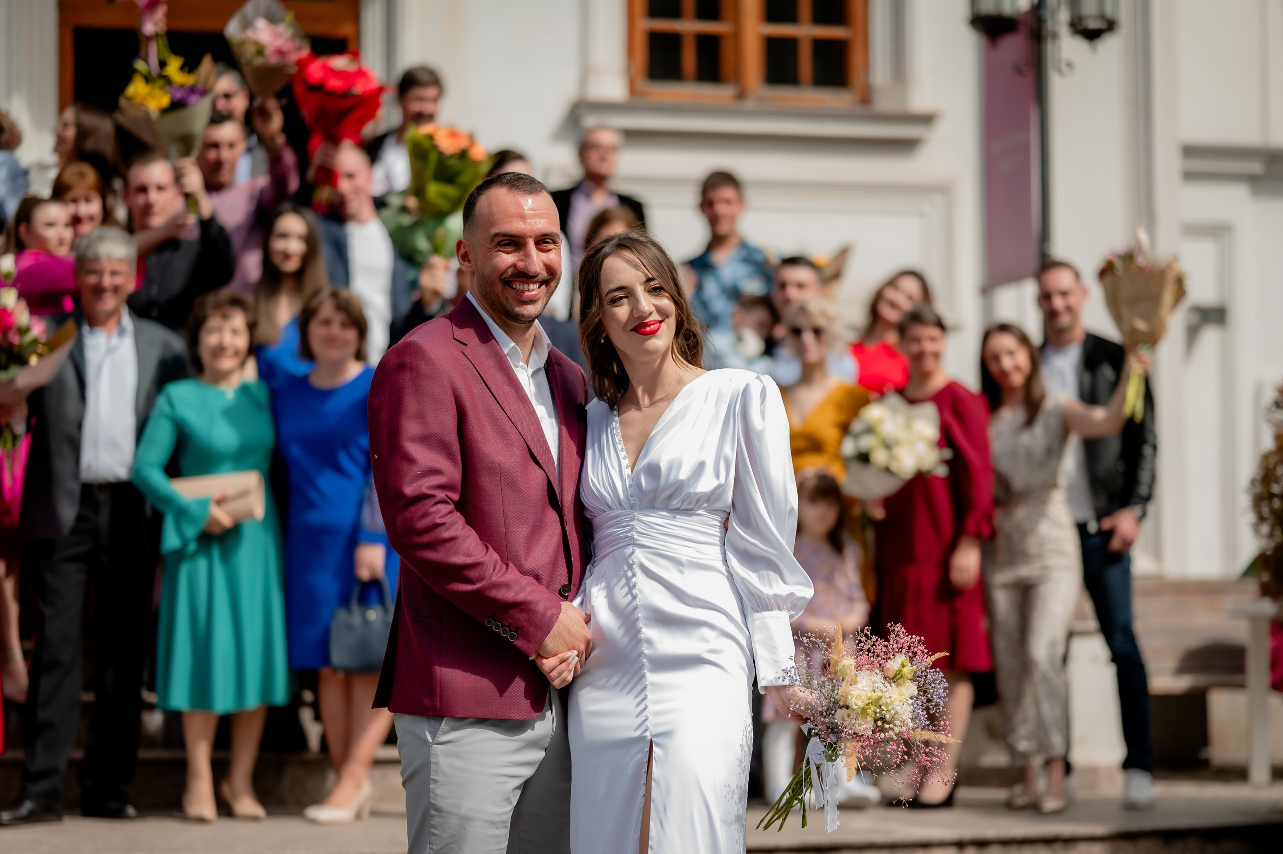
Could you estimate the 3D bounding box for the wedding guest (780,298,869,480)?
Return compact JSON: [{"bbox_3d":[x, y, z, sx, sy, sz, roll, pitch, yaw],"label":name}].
[{"bbox_3d":[0.633,0.391,10.496,0.460,1.682,0.360,0,-4,0],"label":"wedding guest"}]

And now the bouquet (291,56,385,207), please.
[{"bbox_3d":[-1.052,-1.034,10.500,0.320,0.530,0.290,6,0,0],"label":"bouquet"}]

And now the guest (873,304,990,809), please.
[{"bbox_3d":[0.949,0.410,9.870,0.440,1.632,0.380,-1,-2,18],"label":"guest"}]

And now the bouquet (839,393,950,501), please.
[{"bbox_3d":[0.816,0.067,9.800,0.340,0.330,0.310,7,21,0],"label":"bouquet"}]

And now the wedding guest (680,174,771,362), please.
[{"bbox_3d":[0.322,-0.078,11.228,0.460,1.756,0.340,0,-4,-3],"label":"wedding guest"}]

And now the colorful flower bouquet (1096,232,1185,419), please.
[{"bbox_3d":[1.603,-0.326,9.700,0.275,0.620,0.250,1,-3,0],"label":"colorful flower bouquet"}]

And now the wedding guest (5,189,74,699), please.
[{"bbox_3d":[-2.001,0.065,9.950,0.520,1.661,0.380,0,-2,-16],"label":"wedding guest"}]

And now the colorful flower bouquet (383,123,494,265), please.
[{"bbox_3d":[-0.664,-0.752,9.900,0.350,0.460,0.320,6,3,0],"label":"colorful flower bouquet"}]

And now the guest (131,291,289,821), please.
[{"bbox_3d":[-1.333,0.390,9.350,0.500,1.623,0.400,0,-2,-9],"label":"guest"}]

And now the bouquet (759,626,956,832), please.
[{"bbox_3d":[0.333,0.453,4.620,0.260,0.350,0.250,26,22,-17],"label":"bouquet"}]

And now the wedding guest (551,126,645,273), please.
[{"bbox_3d":[-0.162,-0.346,12.185,0.500,1.740,0.330,-1,-2,7],"label":"wedding guest"}]

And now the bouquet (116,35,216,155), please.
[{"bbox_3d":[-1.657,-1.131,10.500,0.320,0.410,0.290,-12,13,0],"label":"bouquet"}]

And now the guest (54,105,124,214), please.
[{"bbox_3d":[-2.076,-0.400,11.387,0.460,1.640,0.330,-2,-3,37],"label":"guest"}]

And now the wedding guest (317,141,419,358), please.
[{"bbox_3d":[-0.975,-0.119,10.780,0.500,1.799,0.380,0,-4,-7],"label":"wedding guest"}]

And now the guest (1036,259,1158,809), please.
[{"bbox_3d":[1.484,0.343,9.950,0.470,1.794,0.380,-1,-2,18],"label":"guest"}]

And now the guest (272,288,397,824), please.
[{"bbox_3d":[-0.939,0.403,9.344,0.450,1.672,0.380,-1,-4,3],"label":"guest"}]

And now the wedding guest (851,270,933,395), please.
[{"bbox_3d":[0.883,0.264,10.587,0.450,1.630,0.340,-1,-2,9],"label":"wedding guest"}]

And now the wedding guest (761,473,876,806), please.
[{"bbox_3d":[0.598,0.722,10.124,0.400,1.134,0.330,0,-4,-3],"label":"wedding guest"}]

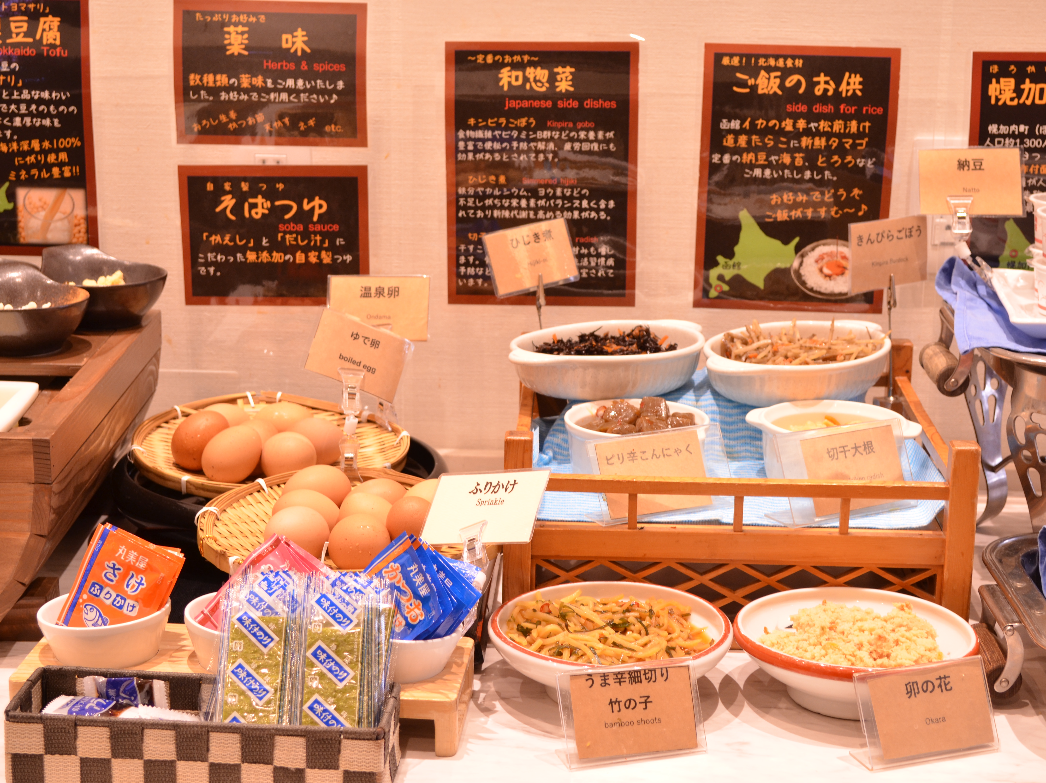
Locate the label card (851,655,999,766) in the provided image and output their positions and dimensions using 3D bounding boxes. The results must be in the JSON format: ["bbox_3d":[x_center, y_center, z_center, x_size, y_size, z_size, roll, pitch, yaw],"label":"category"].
[{"bbox_3d":[0.259,0.206,1.262,0.091,0.052,0.031,-5,17,-18],"label":"label card"}]

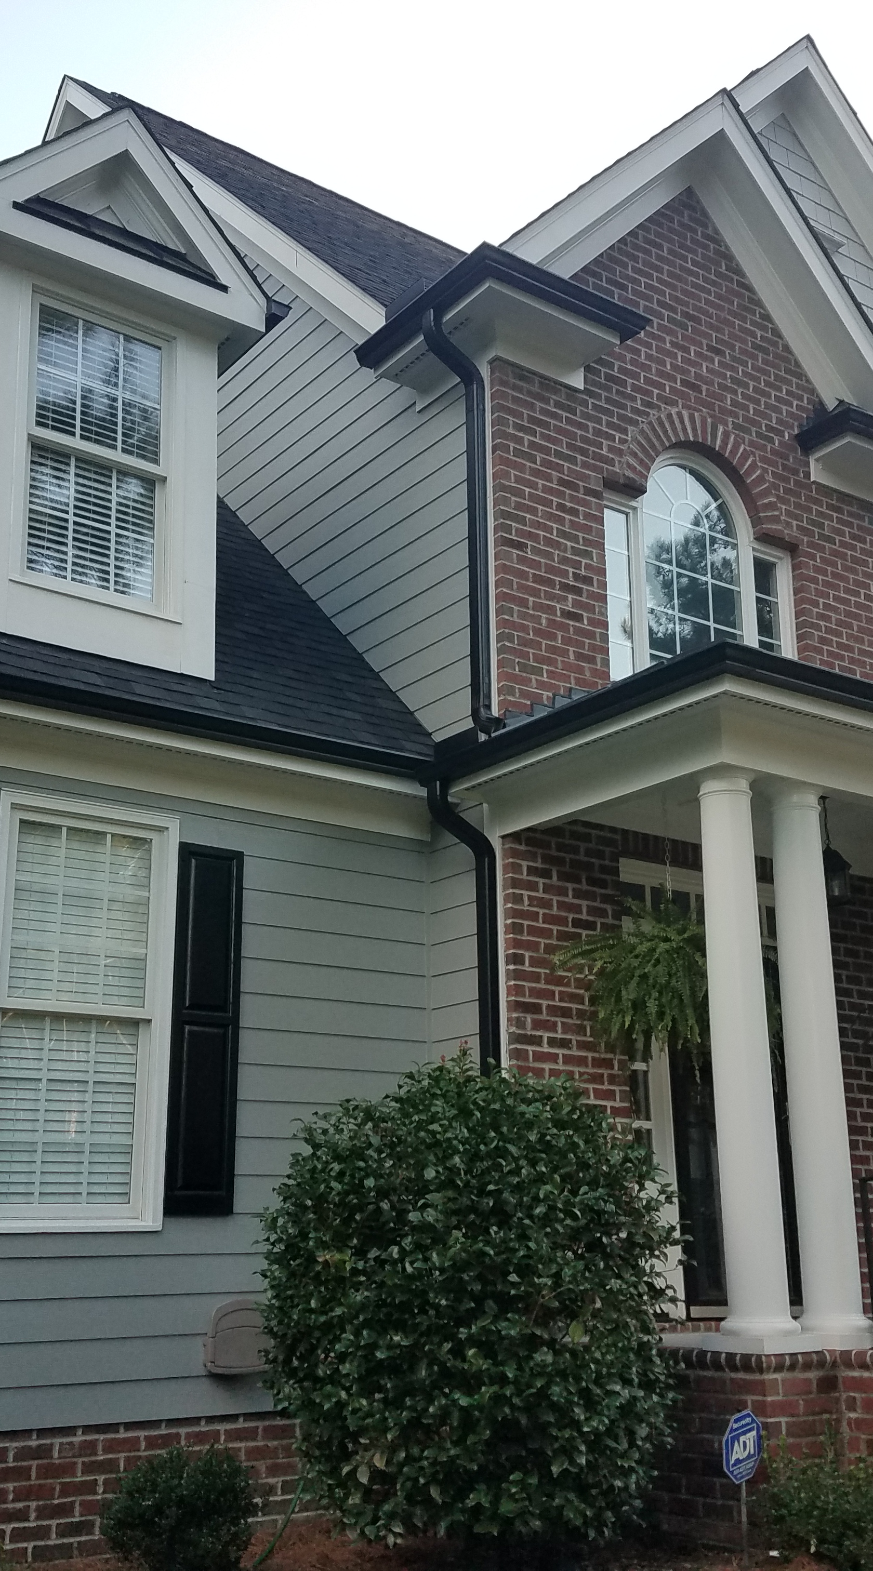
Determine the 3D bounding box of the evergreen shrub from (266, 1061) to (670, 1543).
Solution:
[{"bbox_3d":[0.139,2.093,6.435,1.640,1.900,1.640,-1,-17,0],"label":"evergreen shrub"}]

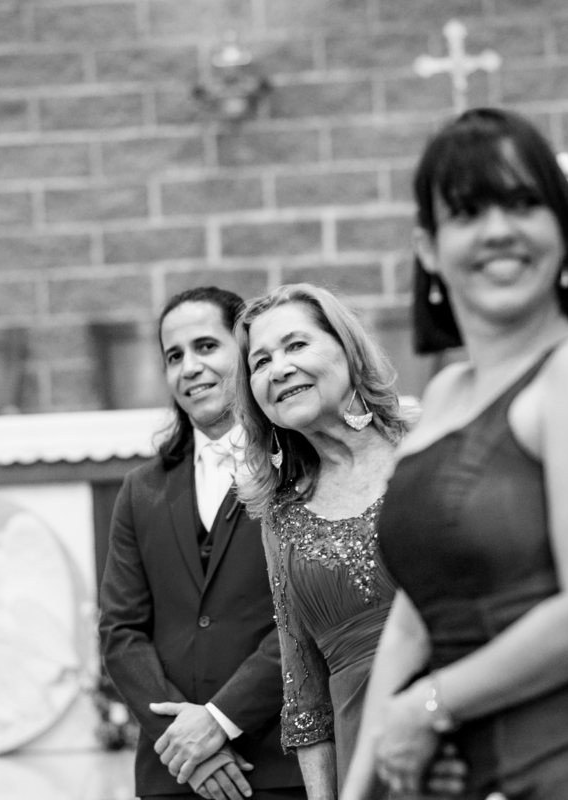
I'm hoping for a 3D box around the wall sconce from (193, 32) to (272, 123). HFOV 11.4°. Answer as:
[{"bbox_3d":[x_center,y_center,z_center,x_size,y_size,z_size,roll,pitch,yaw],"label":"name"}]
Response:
[{"bbox_3d":[-0.180,-1.125,9.880,0.275,0.310,0.220,-3,1,0],"label":"wall sconce"}]

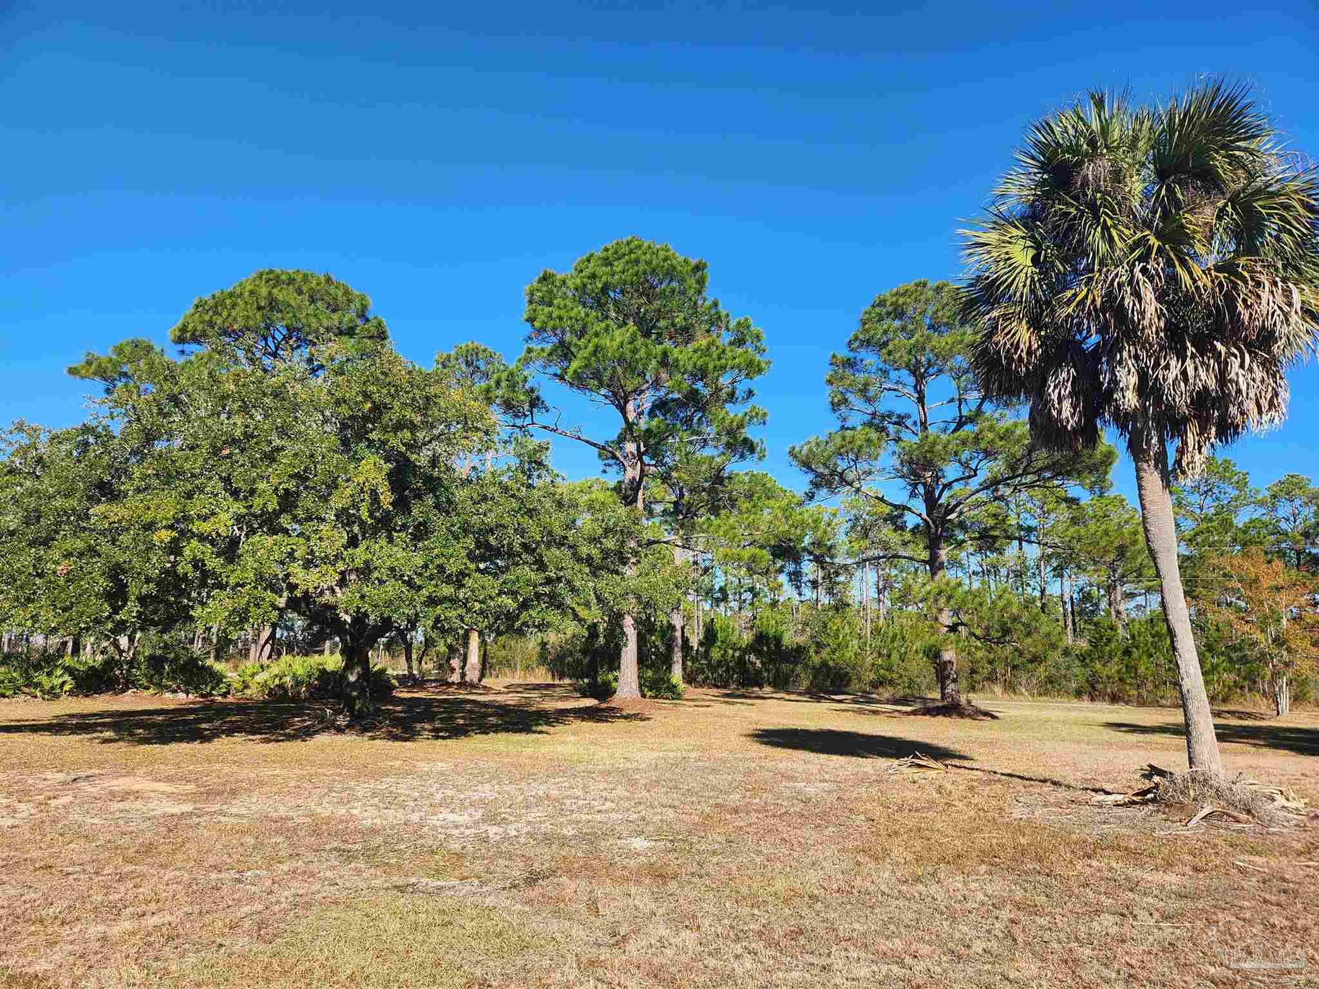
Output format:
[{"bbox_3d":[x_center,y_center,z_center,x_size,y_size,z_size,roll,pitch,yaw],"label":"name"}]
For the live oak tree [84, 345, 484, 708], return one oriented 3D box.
[{"bbox_3d":[-8.908,0.803,22.043,9.300,9.200,8.800,0,-10,0],"label":"live oak tree"}]

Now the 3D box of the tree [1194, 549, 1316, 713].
[{"bbox_3d":[14.458,3.308,21.274,3.000,4.000,2.900,0,-10,0],"label":"tree"}]

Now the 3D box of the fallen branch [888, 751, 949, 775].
[{"bbox_3d":[3.418,3.529,11.580,0.800,0.230,0.500,0,-10,0],"label":"fallen branch"}]

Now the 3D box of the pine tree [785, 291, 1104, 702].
[{"bbox_3d":[7.200,-0.143,22.726,7.700,11.300,7.300,0,-10,0],"label":"pine tree"}]

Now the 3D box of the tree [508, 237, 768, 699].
[{"bbox_3d":[-0.640,-0.879,27.812,7.800,14.500,7.400,0,-10,0],"label":"tree"}]

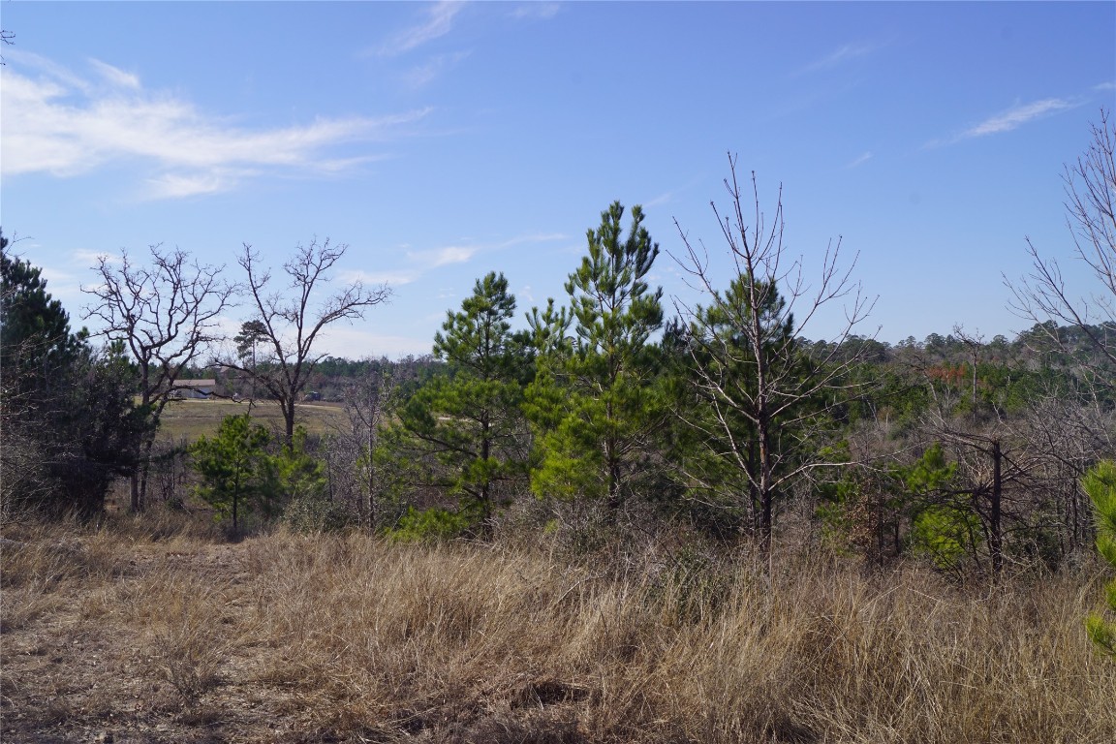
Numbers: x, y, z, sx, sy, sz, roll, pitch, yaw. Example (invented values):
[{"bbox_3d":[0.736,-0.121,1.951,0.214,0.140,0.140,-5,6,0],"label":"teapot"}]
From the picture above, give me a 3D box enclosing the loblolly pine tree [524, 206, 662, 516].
[{"bbox_3d":[0.570,-0.091,16.200,1.980,4.710,2.100,0,0,0],"label":"loblolly pine tree"}]

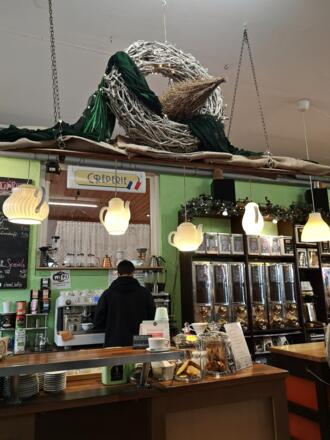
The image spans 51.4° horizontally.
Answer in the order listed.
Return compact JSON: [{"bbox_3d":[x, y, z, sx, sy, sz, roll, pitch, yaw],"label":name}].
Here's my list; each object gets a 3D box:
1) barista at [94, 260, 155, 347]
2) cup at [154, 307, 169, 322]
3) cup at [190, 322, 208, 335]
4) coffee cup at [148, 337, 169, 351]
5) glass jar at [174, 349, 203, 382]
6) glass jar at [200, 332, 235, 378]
[{"bbox_3d":[-0.348,1.233,2.998,0.530,1.740,0.380,1,-10,-13],"label":"barista"},{"bbox_3d":[-0.021,0.606,2.200,0.088,0.098,0.088,-1,-10,0],"label":"cup"},{"bbox_3d":[0.238,0.750,2.350,0.115,0.085,0.105,-1,-10,0],"label":"cup"},{"bbox_3d":[-0.040,0.766,2.120,0.120,0.072,0.098,-1,-10,0],"label":"coffee cup"},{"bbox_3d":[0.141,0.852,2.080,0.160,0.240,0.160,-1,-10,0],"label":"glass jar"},{"bbox_3d":[0.339,0.840,2.200,0.190,0.295,0.190,-1,-10,0],"label":"glass jar"}]

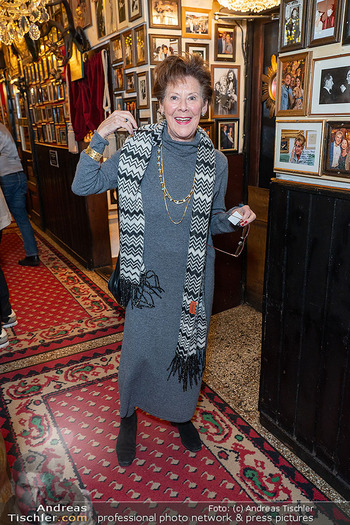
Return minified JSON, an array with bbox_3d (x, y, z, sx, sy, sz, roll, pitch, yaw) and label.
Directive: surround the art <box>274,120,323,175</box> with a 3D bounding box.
[{"bbox_3d":[0.478,-0.445,1.631,0.022,0.196,0.246,-12,21,-27],"label":"art"}]

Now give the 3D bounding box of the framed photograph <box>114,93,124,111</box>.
[{"bbox_3d":[-0.414,-1.185,3.201,0.022,0.169,0.177,-12,21,-27],"label":"framed photograph"}]

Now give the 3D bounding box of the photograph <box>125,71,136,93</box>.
[{"bbox_3d":[-0.304,-1.257,2.961,0.022,0.127,0.162,-12,21,-27],"label":"photograph"}]

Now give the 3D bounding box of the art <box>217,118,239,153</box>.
[{"bbox_3d":[0.375,-0.891,2.993,0.182,0.230,0.022,-11,20,-27],"label":"art"}]

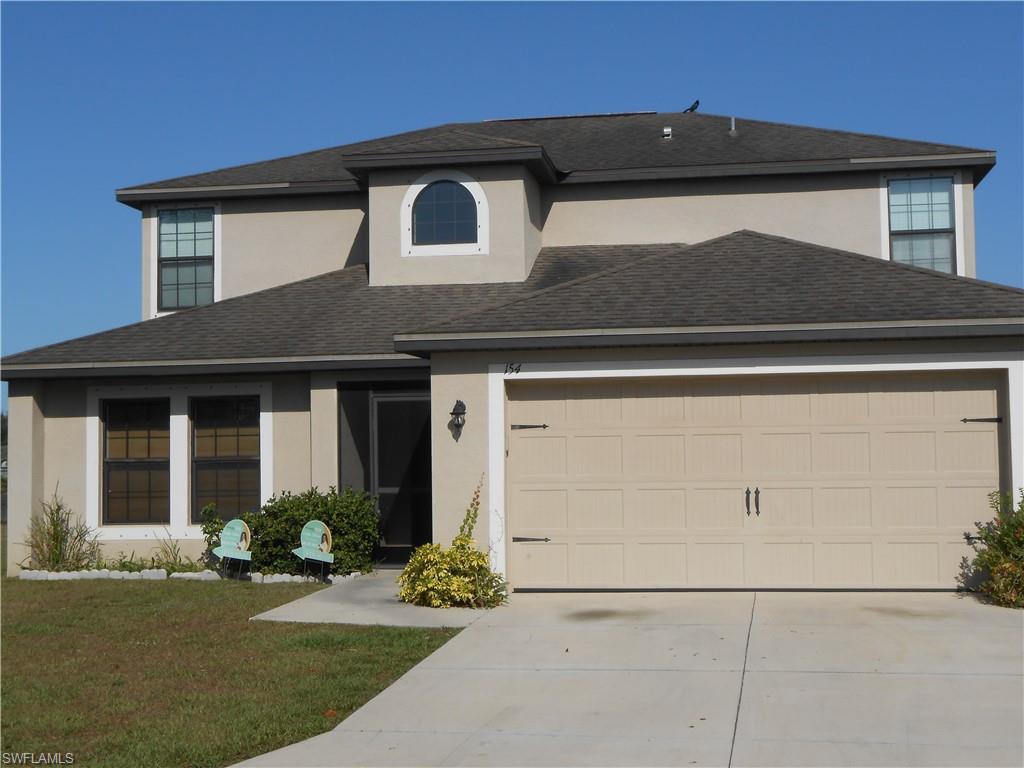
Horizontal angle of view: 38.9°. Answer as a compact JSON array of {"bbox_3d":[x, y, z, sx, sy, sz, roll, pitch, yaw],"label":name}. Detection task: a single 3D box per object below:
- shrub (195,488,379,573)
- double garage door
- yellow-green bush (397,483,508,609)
[{"bbox_3d":[-2.574,1.735,16.855,2.000,1.020,1.050,-1,-3,9],"label":"shrub"},{"bbox_3d":[2.335,0.979,14.279,4.860,2.120,0.100,-1,-3,9],"label":"double garage door"},{"bbox_3d":[-0.576,1.519,13.857,1.000,1.110,0.980,-1,-3,9],"label":"yellow-green bush"}]

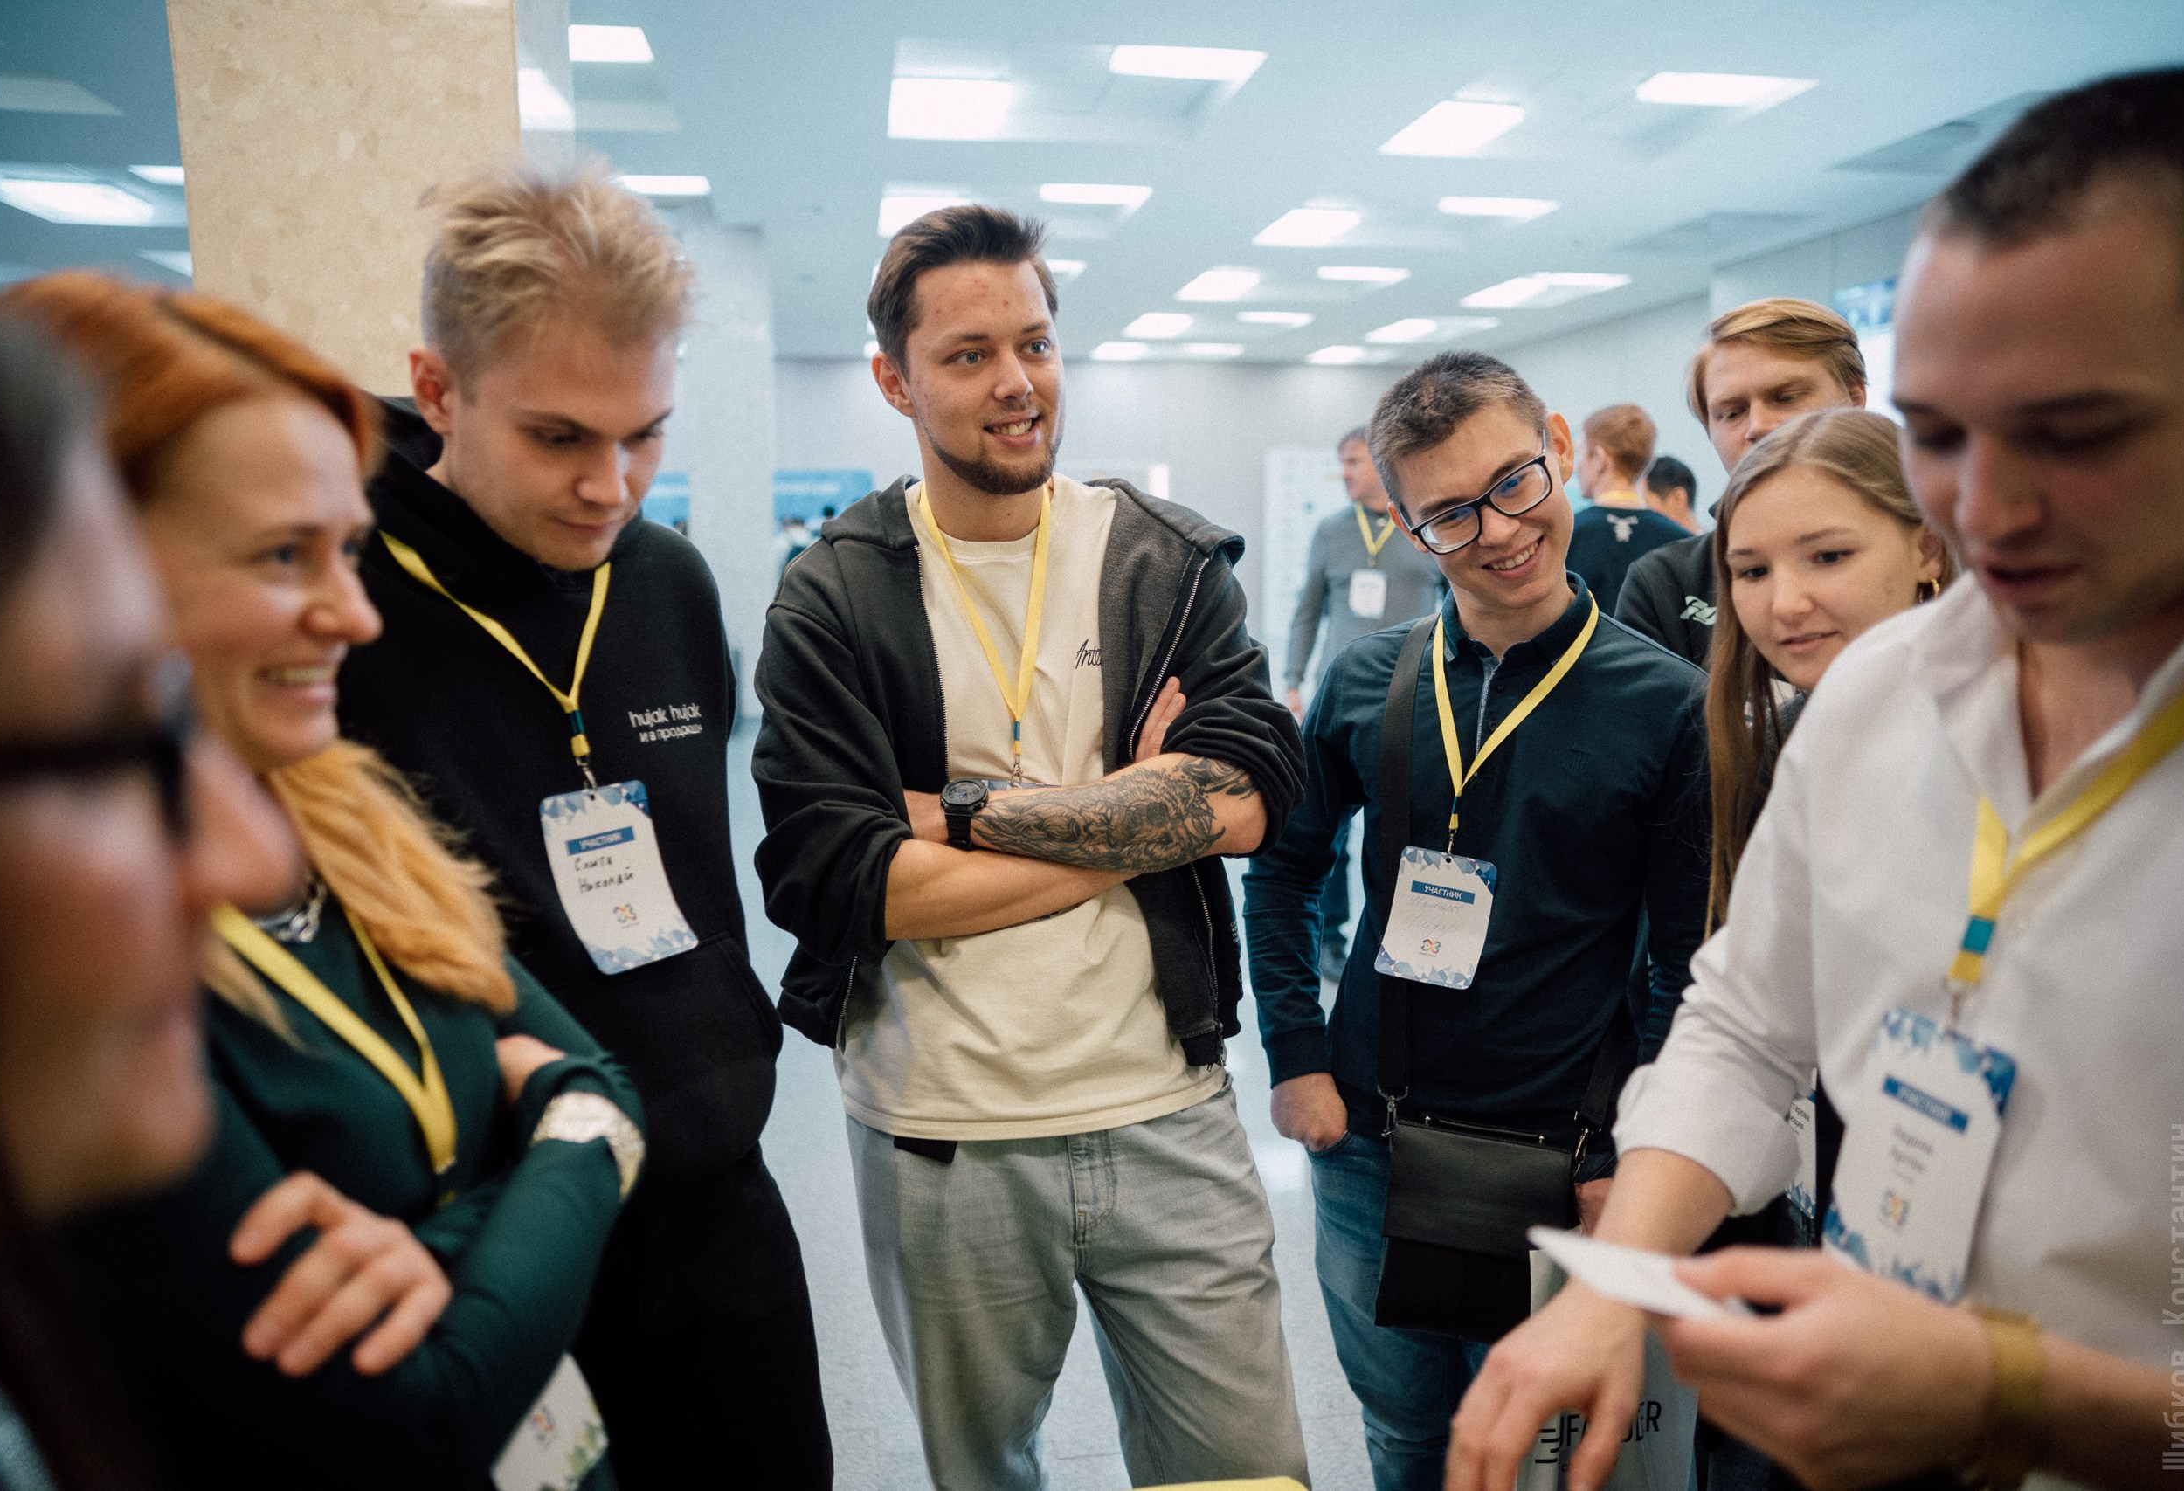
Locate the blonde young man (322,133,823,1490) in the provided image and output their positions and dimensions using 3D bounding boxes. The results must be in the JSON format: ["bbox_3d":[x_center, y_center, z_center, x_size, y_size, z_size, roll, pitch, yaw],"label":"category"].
[{"bbox_3d":[-0.455,0.442,1.297,0.350,1.800,0.510,6,10,37],"label":"blonde young man"}]

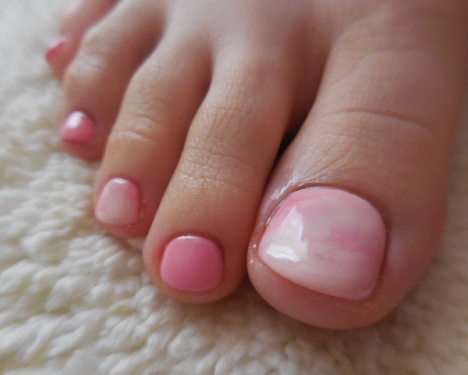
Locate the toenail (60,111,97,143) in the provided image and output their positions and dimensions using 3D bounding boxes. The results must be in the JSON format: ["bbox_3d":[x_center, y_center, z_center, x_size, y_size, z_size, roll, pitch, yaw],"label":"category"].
[{"bbox_3d":[-0.036,-0.014,0.084,0.008,0.002,0.009,-1,63,6],"label":"toenail"}]

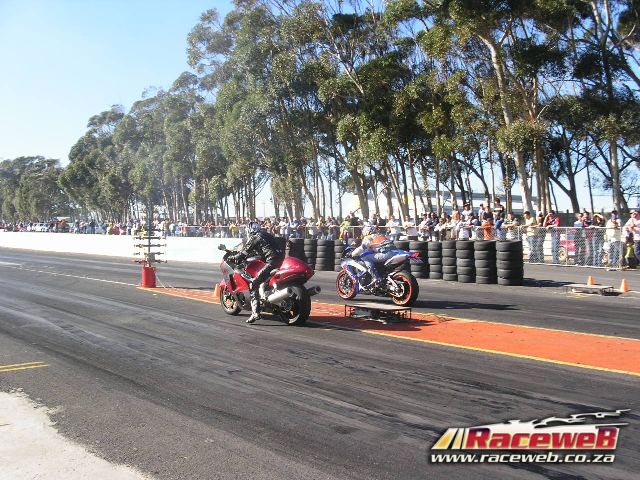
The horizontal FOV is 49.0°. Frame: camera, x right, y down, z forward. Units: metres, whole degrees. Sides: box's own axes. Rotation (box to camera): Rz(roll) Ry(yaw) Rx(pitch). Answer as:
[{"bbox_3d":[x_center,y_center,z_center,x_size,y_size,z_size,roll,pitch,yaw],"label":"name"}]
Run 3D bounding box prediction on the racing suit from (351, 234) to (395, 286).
[{"bbox_3d":[1.022,0.341,12.250,0.600,0.940,0.840,-1,2,-43],"label":"racing suit"}]

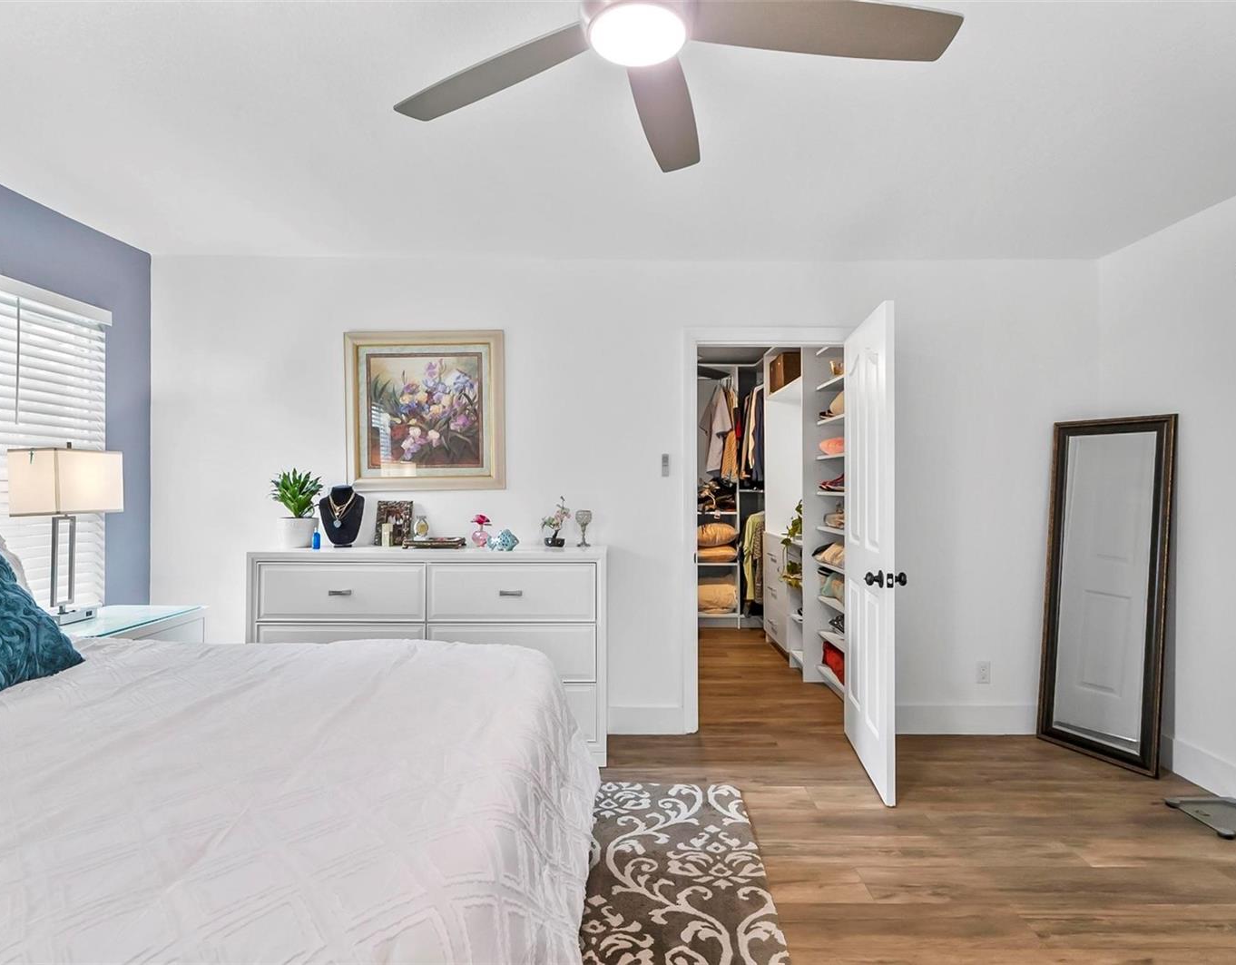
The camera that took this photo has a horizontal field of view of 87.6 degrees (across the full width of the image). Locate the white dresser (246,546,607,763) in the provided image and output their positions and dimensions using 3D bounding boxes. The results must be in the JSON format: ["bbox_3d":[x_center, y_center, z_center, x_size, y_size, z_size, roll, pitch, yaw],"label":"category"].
[{"bbox_3d":[-0.876,0.809,3.130,1.646,0.979,0.400,0,0,0],"label":"white dresser"}]

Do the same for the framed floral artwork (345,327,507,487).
[{"bbox_3d":[-0.990,-0.368,3.320,0.812,0.808,0.045,-1,0,0],"label":"framed floral artwork"}]

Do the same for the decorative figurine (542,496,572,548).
[{"bbox_3d":[-0.305,0.193,3.205,0.150,0.253,0.115,0,0,0],"label":"decorative figurine"}]

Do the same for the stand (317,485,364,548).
[{"bbox_3d":[-1.365,0.167,3.185,0.224,0.305,0.120,0,0,-10],"label":"stand"}]

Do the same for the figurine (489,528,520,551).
[{"bbox_3d":[-0.530,0.267,3.015,0.145,0.104,0.055,0,0,0],"label":"figurine"}]

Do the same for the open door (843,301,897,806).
[{"bbox_3d":[1.134,0.281,2.937,0.042,2.010,0.762,0,0,8],"label":"open door"}]

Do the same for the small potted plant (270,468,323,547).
[{"bbox_3d":[-1.595,0.125,3.200,0.250,0.388,0.230,0,0,0],"label":"small potted plant"}]

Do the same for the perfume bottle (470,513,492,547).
[{"bbox_3d":[-0.683,0.237,3.205,0.103,0.164,0.090,0,0,0],"label":"perfume bottle"}]

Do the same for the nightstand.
[{"bbox_3d":[-2.183,0.940,2.745,0.475,0.715,0.650,0,0,0],"label":"nightstand"}]

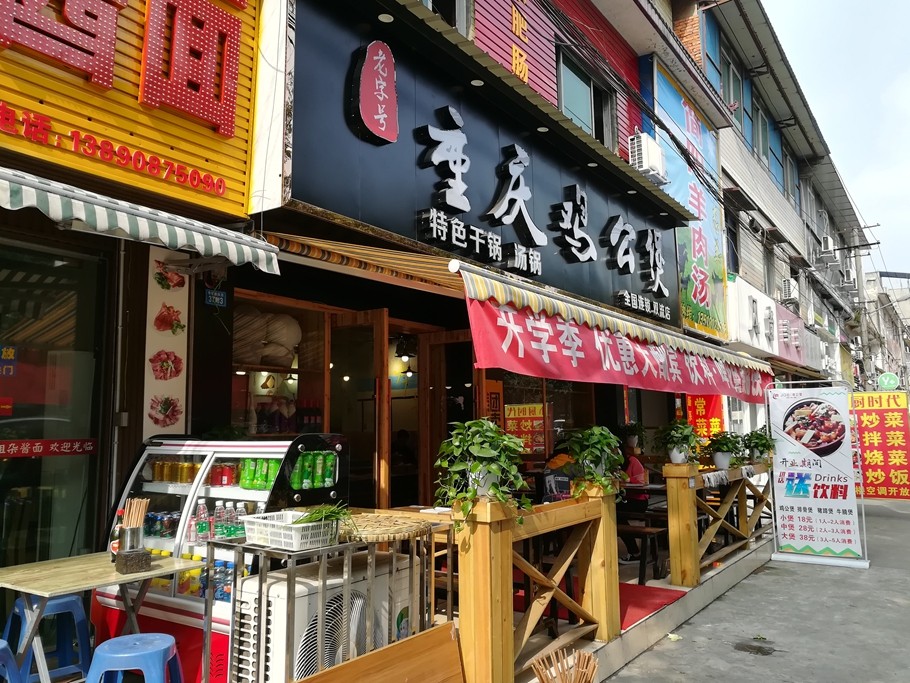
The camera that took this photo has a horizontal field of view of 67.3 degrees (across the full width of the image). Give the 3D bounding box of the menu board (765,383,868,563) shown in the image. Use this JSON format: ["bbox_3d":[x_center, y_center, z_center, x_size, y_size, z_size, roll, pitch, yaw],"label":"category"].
[{"bbox_3d":[3.978,1.450,7.608,0.935,1.970,0.200,-5,-8,30],"label":"menu board"}]

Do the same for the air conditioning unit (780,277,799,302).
[{"bbox_3d":[9.405,-1.401,19.208,0.300,0.560,0.800,-6,-9,36],"label":"air conditioning unit"}]

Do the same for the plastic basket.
[{"bbox_3d":[-0.716,0.829,2.993,0.415,0.103,0.250,-7,-9,41],"label":"plastic basket"}]

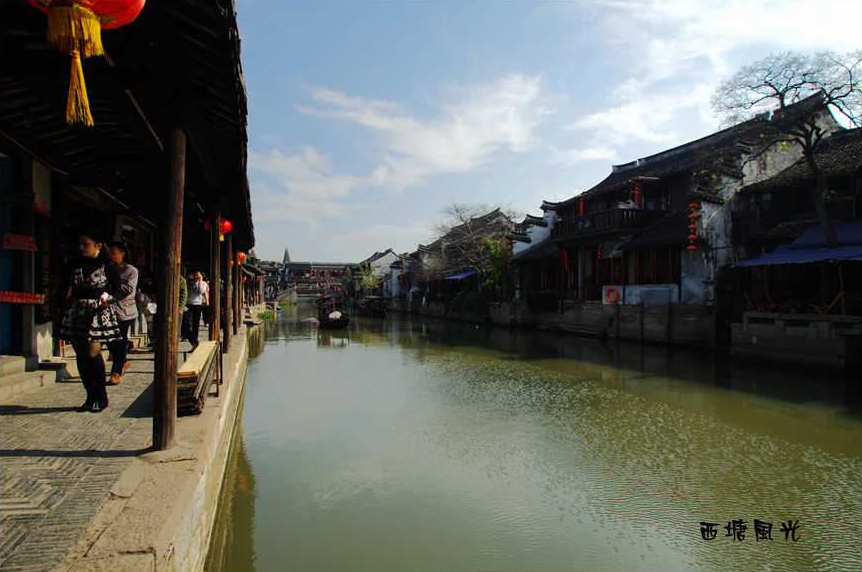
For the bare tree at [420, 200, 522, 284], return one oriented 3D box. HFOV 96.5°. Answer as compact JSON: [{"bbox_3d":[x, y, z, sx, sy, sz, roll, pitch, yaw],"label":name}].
[{"bbox_3d":[3.184,-3.184,31.000,6.300,7.600,7.000,1,-2,-30],"label":"bare tree"}]

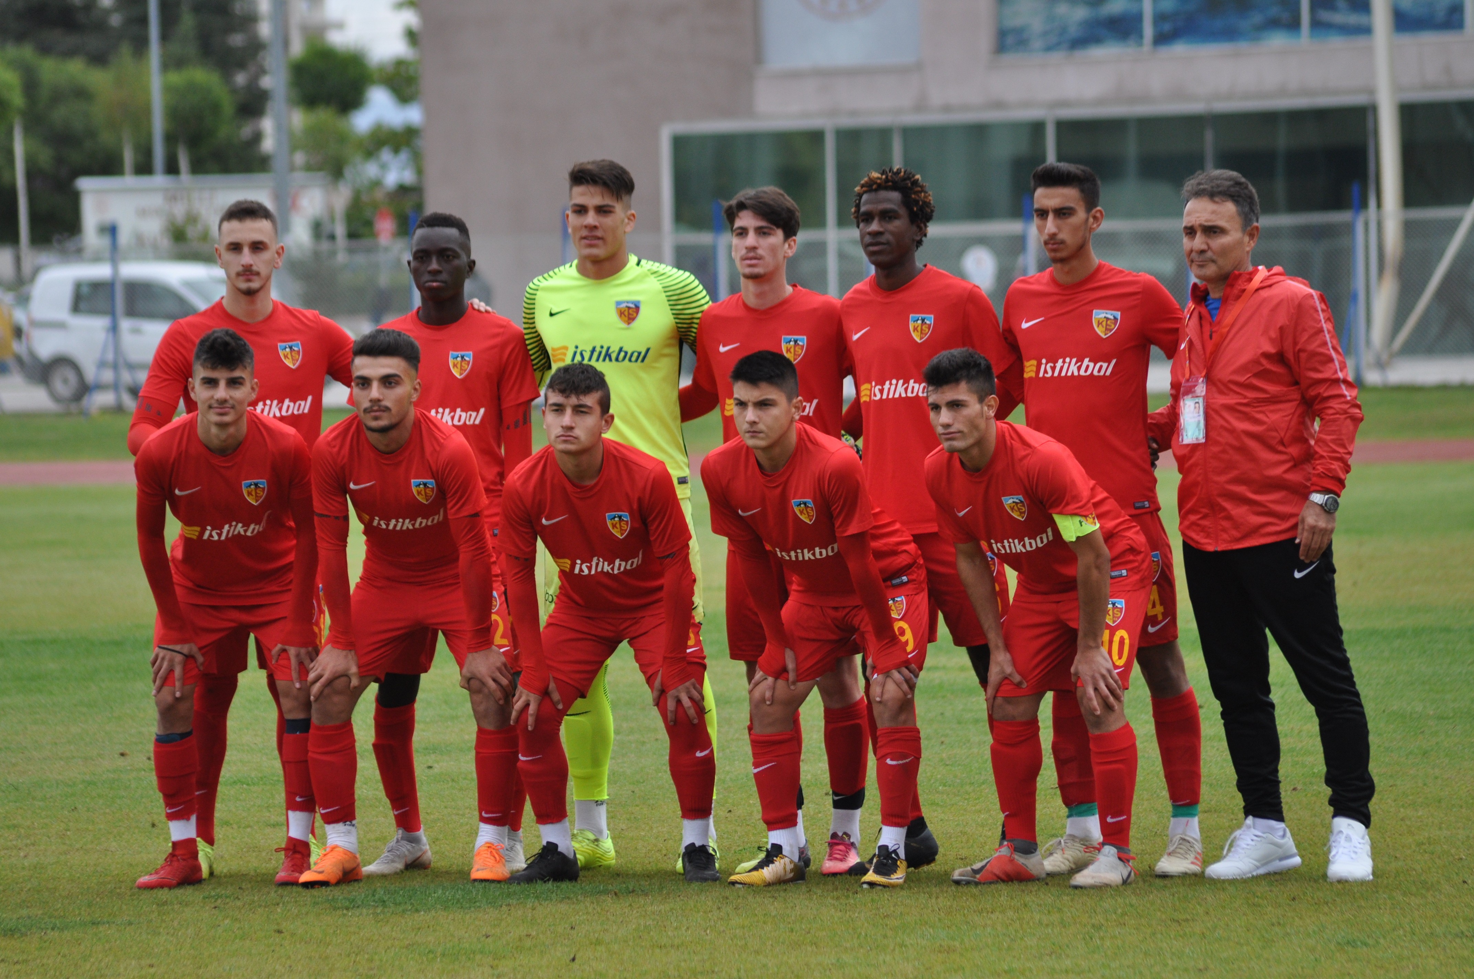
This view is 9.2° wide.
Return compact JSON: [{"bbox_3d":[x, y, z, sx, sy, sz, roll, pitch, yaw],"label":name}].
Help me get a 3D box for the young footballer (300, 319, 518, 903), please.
[{"bbox_3d":[-0.837,0.296,23.450,0.510,1.412,0.620,0,1,17],"label":"young footballer"}]

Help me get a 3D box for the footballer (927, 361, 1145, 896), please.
[{"bbox_3d":[0.784,0.328,23.782,0.510,1.390,0.640,0,2,33],"label":"footballer"}]

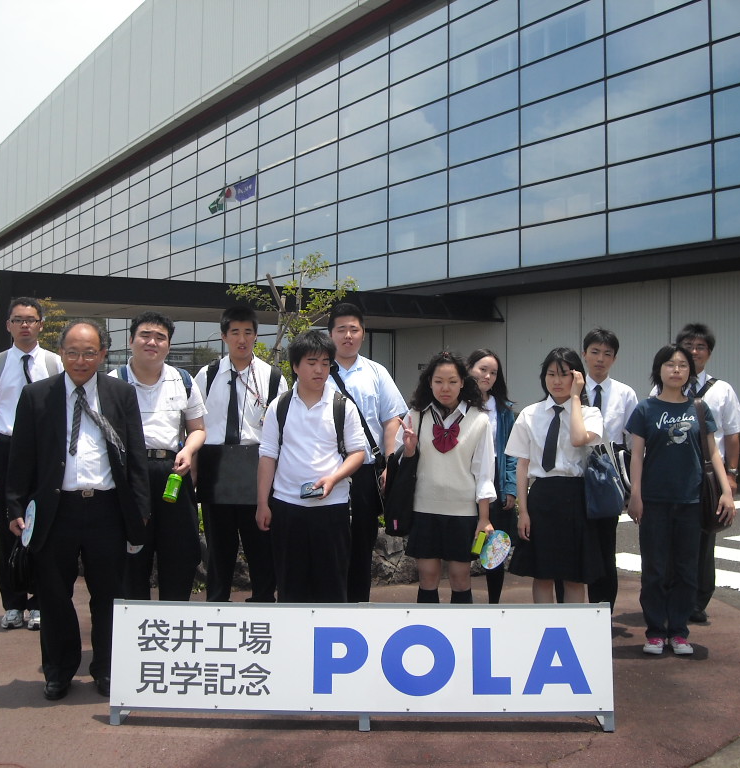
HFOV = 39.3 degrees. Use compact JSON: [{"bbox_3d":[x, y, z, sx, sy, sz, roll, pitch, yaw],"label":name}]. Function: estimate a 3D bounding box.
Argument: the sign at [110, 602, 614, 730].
[{"bbox_3d":[-0.028,1.099,4.181,1.940,0.486,0.360,0,0,1],"label":"sign"}]

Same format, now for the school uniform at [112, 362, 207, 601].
[{"bbox_3d":[-1.077,0.570,5.200,0.530,1.400,0.330,0,0,-7],"label":"school uniform"}]

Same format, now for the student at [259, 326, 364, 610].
[{"bbox_3d":[-0.271,0.549,4.824,0.500,1.590,0.400,0,0,-2],"label":"student"}]

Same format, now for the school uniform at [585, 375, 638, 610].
[{"bbox_3d":[1.225,0.619,5.600,0.460,1.370,0.290,0,0,6],"label":"school uniform"}]

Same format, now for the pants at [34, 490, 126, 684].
[{"bbox_3d":[-1.225,0.861,4.380,0.400,0.850,0.300,0,0,-6],"label":"pants"}]

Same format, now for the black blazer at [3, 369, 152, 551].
[{"bbox_3d":[-1.227,0.326,4.360,0.590,0.750,0.310,0,0,-7],"label":"black blazer"}]

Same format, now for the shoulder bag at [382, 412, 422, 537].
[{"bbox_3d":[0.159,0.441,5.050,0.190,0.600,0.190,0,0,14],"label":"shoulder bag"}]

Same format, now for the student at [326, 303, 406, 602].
[{"bbox_3d":[-0.067,0.472,5.205,0.500,1.750,0.360,0,0,2],"label":"student"}]

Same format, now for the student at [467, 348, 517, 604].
[{"bbox_3d":[0.652,0.576,5.900,0.410,1.570,0.300,0,0,9],"label":"student"}]

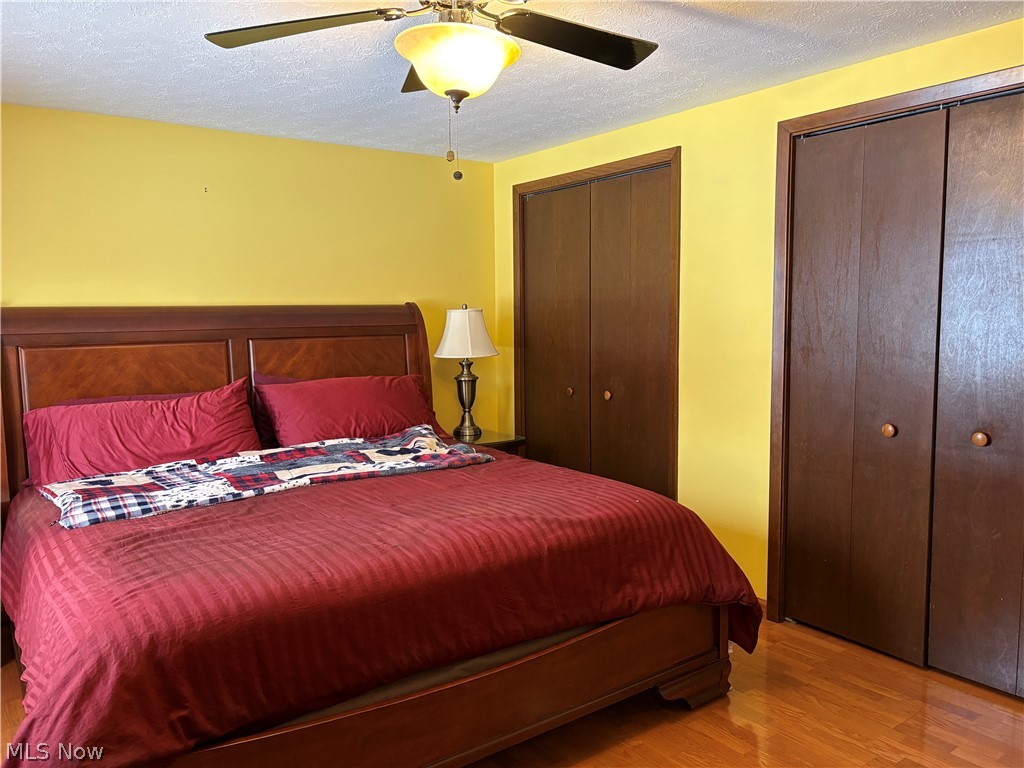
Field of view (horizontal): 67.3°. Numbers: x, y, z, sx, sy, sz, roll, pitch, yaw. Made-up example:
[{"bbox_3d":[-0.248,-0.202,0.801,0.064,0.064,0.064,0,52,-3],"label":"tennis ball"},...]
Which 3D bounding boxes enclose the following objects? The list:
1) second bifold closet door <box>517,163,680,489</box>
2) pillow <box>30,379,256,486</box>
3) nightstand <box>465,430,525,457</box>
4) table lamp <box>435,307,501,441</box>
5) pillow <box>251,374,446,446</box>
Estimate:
[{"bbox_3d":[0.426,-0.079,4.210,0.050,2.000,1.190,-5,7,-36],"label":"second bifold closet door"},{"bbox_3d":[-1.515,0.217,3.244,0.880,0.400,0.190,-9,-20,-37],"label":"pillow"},{"bbox_3d":[-0.248,0.619,4.549,0.520,0.620,0.440,-5,7,-36],"label":"nightstand"},{"bbox_3d":[-0.268,-0.074,4.497,0.380,0.780,0.380,-1,6,0],"label":"table lamp"},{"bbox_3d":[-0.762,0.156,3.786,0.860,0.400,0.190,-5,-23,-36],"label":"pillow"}]

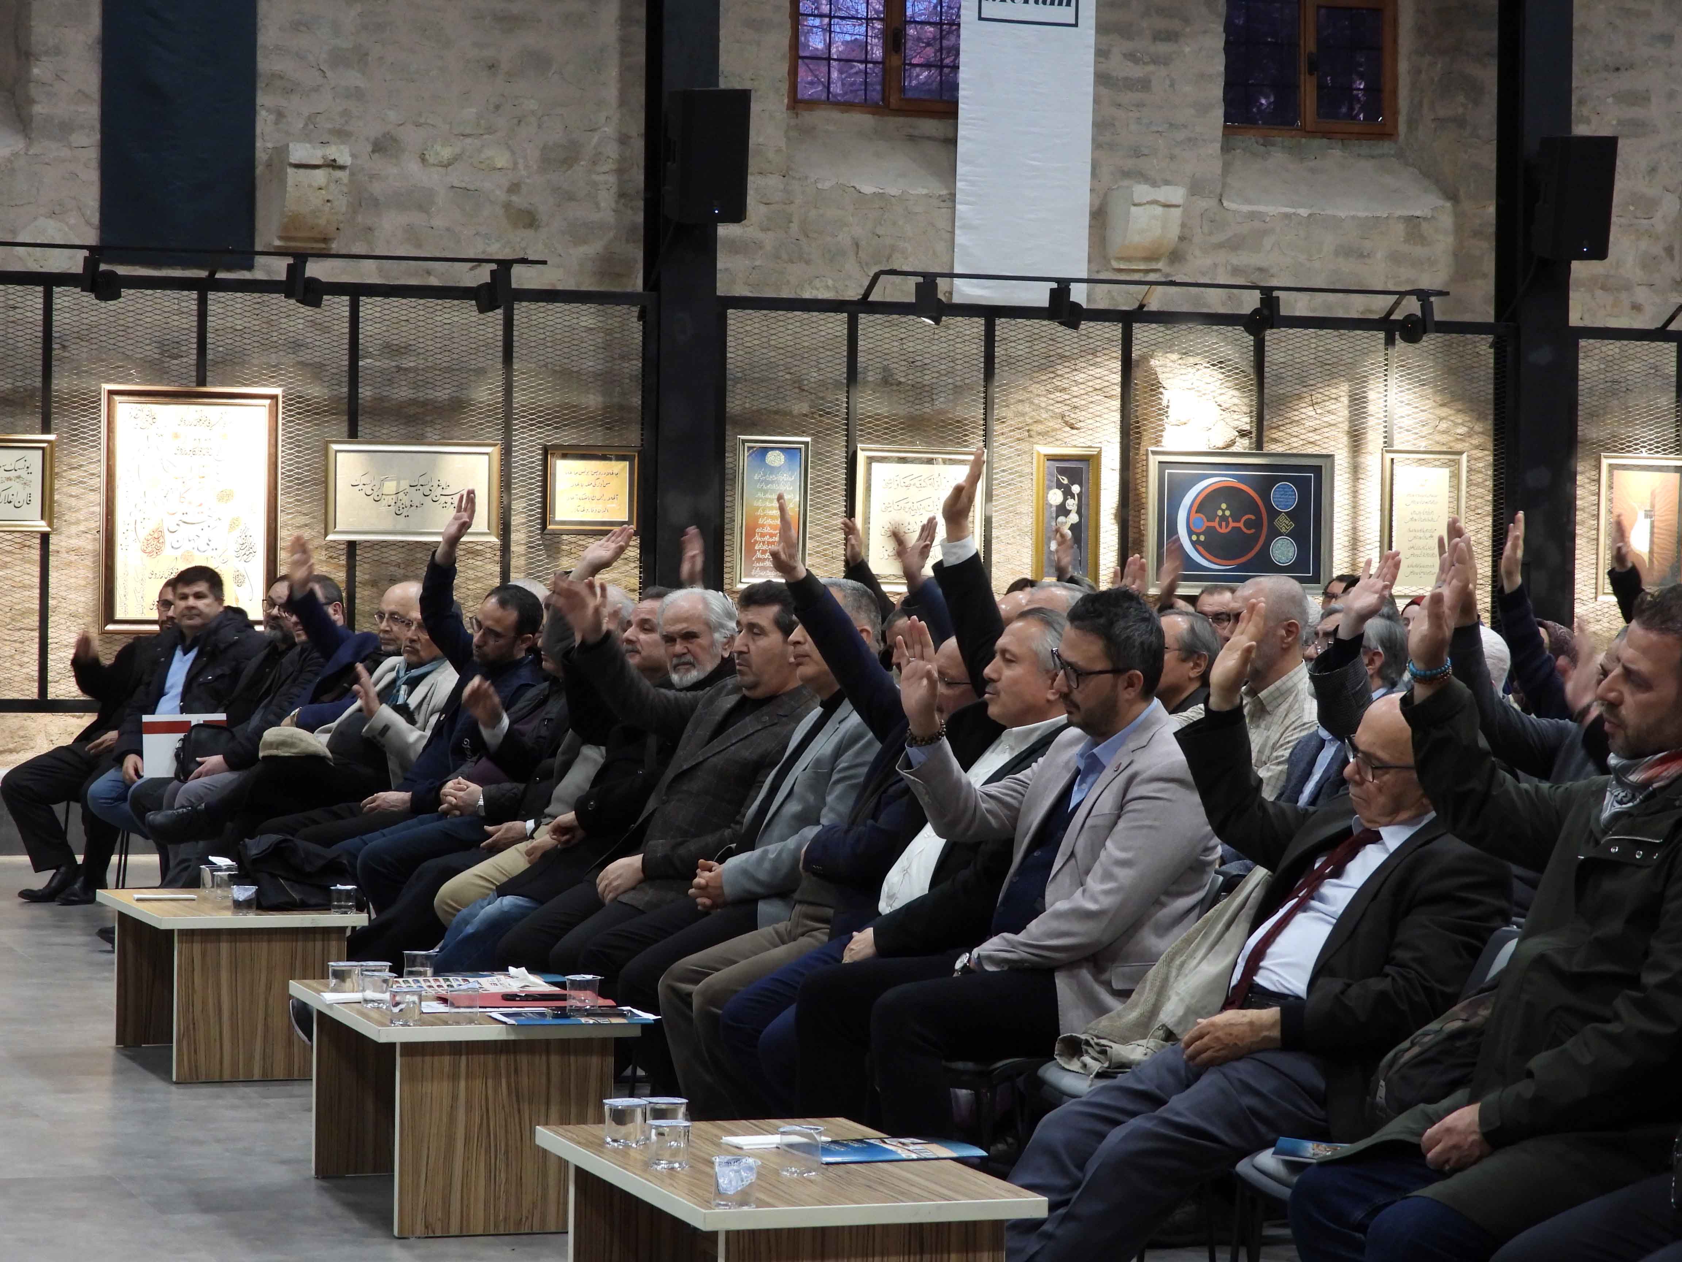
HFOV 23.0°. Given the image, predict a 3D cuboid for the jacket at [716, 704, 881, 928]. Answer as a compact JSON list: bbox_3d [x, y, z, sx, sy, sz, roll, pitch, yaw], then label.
[{"bbox_3d":[-0.030,0.408,9.002,0.430,0.580,0.470,1,1,-21],"label":"jacket"}]

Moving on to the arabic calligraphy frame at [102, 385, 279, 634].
[{"bbox_3d":[-2.975,-0.542,18.918,0.829,1.130,0.045,1,1,-19],"label":"arabic calligraphy frame"}]

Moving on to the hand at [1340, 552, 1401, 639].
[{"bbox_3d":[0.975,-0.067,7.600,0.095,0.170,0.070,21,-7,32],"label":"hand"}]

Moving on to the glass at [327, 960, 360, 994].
[{"bbox_3d":[-1.072,0.752,8.915,0.071,0.071,0.071,0,1,-20],"label":"glass"}]

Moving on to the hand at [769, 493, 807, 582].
[{"bbox_3d":[-0.118,-0.209,9.200,0.075,0.195,0.095,-13,5,-20],"label":"hand"}]

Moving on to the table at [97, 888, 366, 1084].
[{"bbox_3d":[-1.673,0.957,11.277,0.552,0.436,0.914,1,1,-21],"label":"table"}]

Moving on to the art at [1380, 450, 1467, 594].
[{"bbox_3d":[2.841,-0.525,20.136,0.448,0.705,0.040,1,1,-18],"label":"art"}]

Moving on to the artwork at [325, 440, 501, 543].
[{"bbox_3d":[-1.927,-0.629,18.631,0.797,0.454,0.040,1,1,-18],"label":"artwork"}]

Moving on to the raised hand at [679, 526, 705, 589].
[{"bbox_3d":[-0.426,-0.208,11.800,0.075,0.175,0.090,0,0,-37],"label":"raised hand"}]

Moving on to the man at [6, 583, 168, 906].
[{"bbox_3d":[-2.853,0.425,16.196,0.820,1.250,0.600,0,1,-20],"label":"man"}]

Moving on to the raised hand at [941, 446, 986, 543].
[{"bbox_3d":[0.242,-0.270,8.197,0.055,0.185,0.085,15,1,-21],"label":"raised hand"}]

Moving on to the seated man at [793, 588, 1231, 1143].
[{"bbox_3d":[0.290,0.596,7.338,0.840,1.350,0.620,0,1,-20],"label":"seated man"}]

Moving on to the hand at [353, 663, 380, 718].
[{"bbox_3d":[-1.367,0.172,11.900,0.080,0.170,0.090,-15,6,-19],"label":"hand"}]

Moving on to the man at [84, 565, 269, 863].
[{"bbox_3d":[-2.545,0.430,15.858,0.750,1.320,0.570,0,1,-34],"label":"man"}]

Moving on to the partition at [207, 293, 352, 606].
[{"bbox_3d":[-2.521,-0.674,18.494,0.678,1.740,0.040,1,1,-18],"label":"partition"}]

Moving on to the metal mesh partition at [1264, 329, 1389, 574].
[{"bbox_3d":[2.418,-0.573,20.780,0.674,1.880,0.040,1,1,-19],"label":"metal mesh partition"}]

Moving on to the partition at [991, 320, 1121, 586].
[{"bbox_3d":[1.020,-0.571,19.780,0.673,1.819,0.040,0,1,-20],"label":"partition"}]

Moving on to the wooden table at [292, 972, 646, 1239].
[{"bbox_3d":[-0.821,1.009,8.850,0.549,0.432,0.921,0,1,-19],"label":"wooden table"}]

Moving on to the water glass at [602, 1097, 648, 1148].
[{"bbox_3d":[-0.357,0.808,6.787,0.072,0.072,0.072,1,1,0],"label":"water glass"}]

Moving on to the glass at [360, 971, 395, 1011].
[{"bbox_3d":[-0.997,0.773,8.889,0.075,0.071,0.075,1,1,0],"label":"glass"}]

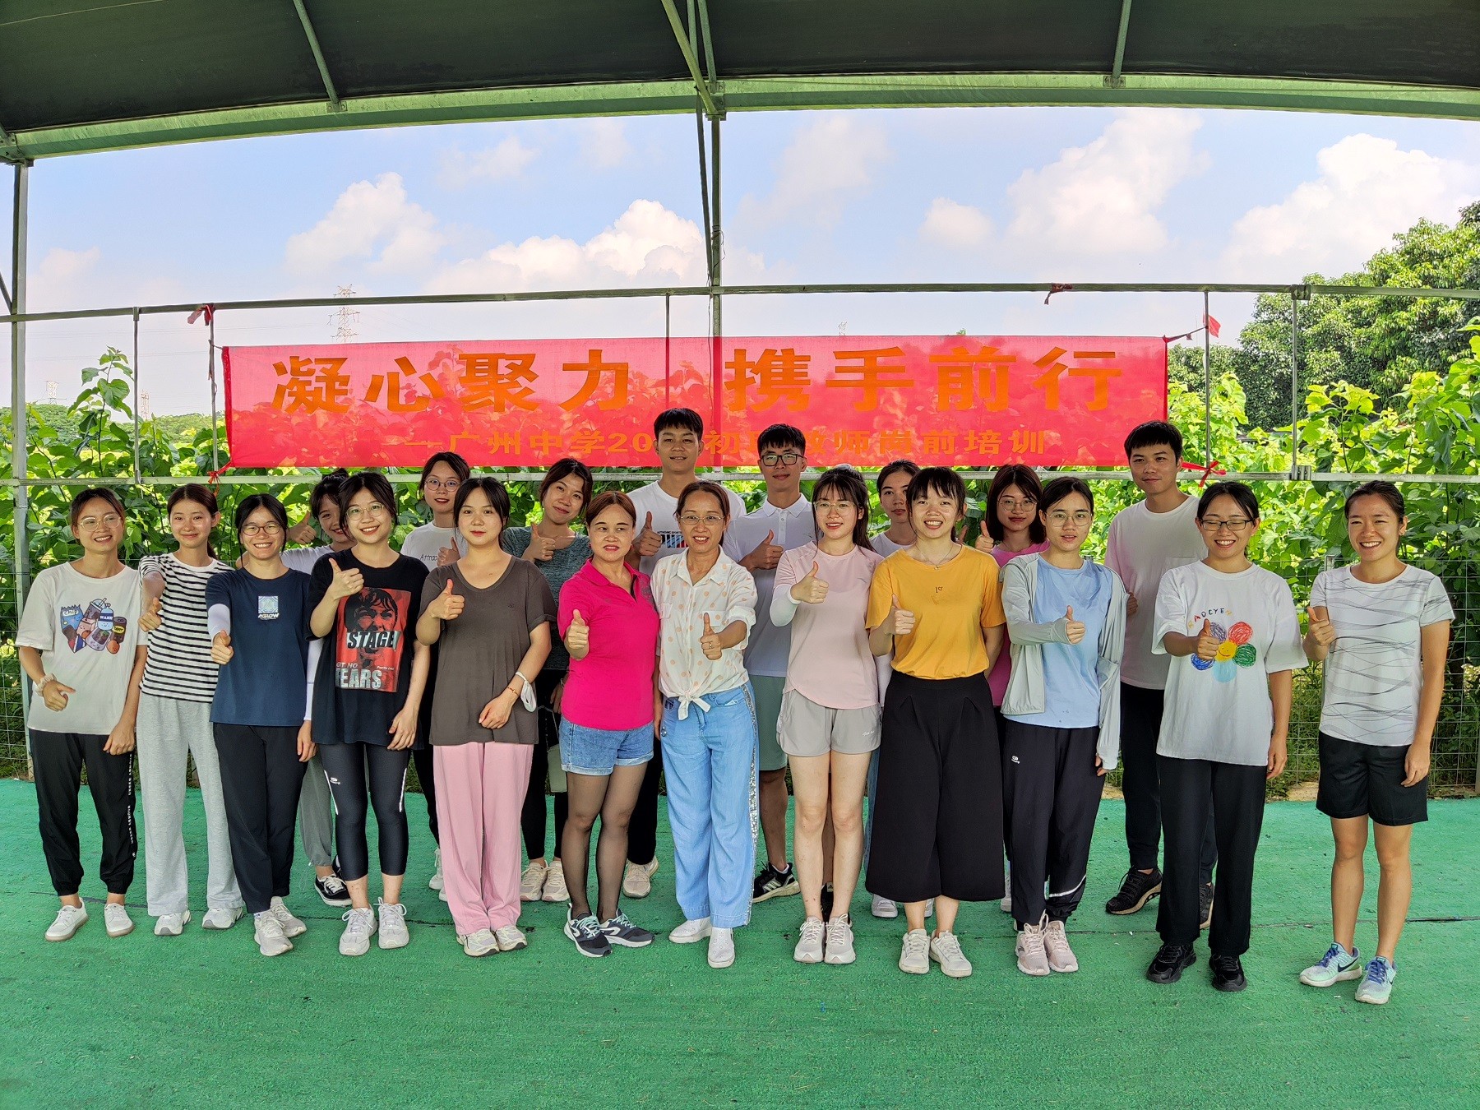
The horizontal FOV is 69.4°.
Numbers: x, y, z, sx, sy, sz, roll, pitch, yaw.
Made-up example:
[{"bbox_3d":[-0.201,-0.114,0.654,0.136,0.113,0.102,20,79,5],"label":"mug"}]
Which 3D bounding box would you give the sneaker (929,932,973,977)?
[{"bbox_3d":[0.694,1.299,3.545,0.095,0.105,0.245,0,5,-5],"label":"sneaker"}]

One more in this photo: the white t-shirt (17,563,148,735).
[{"bbox_3d":[-2.328,0.325,3.797,0.430,0.590,0.280,-2,4,-25],"label":"white t-shirt"}]

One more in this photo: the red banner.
[{"bbox_3d":[-0.282,-0.757,5.377,4.770,0.635,0.050,0,4,3],"label":"red banner"}]

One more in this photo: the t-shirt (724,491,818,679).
[{"bbox_3d":[0.150,0.118,3.903,0.448,0.670,0.280,0,4,0],"label":"t-shirt"}]

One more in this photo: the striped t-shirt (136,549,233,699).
[{"bbox_3d":[-1.919,0.255,3.746,0.373,0.531,0.290,-1,4,-8],"label":"striped t-shirt"}]

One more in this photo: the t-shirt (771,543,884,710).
[{"bbox_3d":[0.298,0.232,3.627,0.387,0.548,0.280,0,4,3],"label":"t-shirt"}]

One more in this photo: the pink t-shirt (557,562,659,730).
[{"bbox_3d":[-0.454,0.304,3.698,0.356,0.566,0.280,-2,4,-25],"label":"pink t-shirt"}]

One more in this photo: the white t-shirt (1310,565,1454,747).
[{"bbox_3d":[2.027,0.309,3.376,0.406,0.558,0.280,2,5,30],"label":"white t-shirt"}]

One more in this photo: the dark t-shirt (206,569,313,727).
[{"bbox_3d":[-1.671,0.312,3.717,0.357,0.526,0.310,-2,4,-24],"label":"dark t-shirt"}]

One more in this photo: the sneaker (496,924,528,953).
[{"bbox_3d":[-0.817,1.309,3.798,0.095,0.100,0.250,-2,4,-25],"label":"sneaker"}]

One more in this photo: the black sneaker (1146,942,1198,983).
[{"bbox_3d":[1.440,1.323,3.560,0.100,0.105,0.260,3,5,36],"label":"black sneaker"}]

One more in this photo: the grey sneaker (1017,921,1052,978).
[{"bbox_3d":[0.965,1.278,3.526,0.095,0.115,0.255,0,4,3],"label":"grey sneaker"}]

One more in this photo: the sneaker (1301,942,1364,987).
[{"bbox_3d":[1.895,1.287,3.406,0.255,0.115,0.095,-2,5,-30],"label":"sneaker"}]

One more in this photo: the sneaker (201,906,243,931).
[{"bbox_3d":[-1.865,1.255,3.866,0.095,0.110,0.250,0,4,2],"label":"sneaker"}]

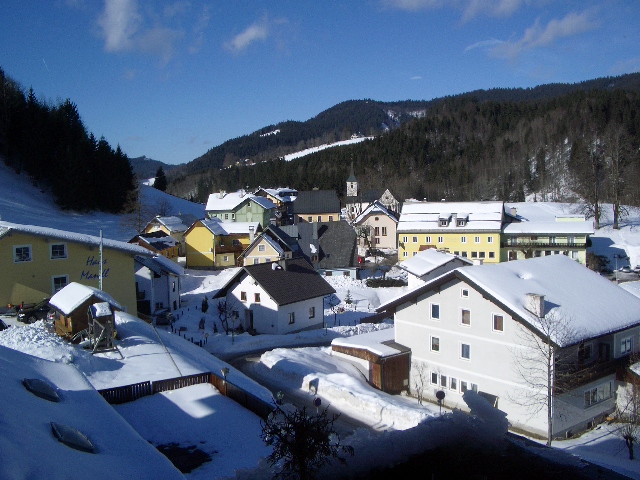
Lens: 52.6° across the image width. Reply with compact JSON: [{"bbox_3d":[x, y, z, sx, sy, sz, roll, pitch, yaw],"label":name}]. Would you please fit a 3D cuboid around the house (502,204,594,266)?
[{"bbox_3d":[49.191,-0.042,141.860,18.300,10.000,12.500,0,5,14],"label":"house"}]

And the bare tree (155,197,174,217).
[{"bbox_3d":[-43.290,-9.112,179.796,5.200,6.000,5.200,-1,4,0],"label":"bare tree"}]

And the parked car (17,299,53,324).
[{"bbox_3d":[-22.310,5.829,52.945,1.800,1.620,4.350,3,5,44],"label":"parked car"}]

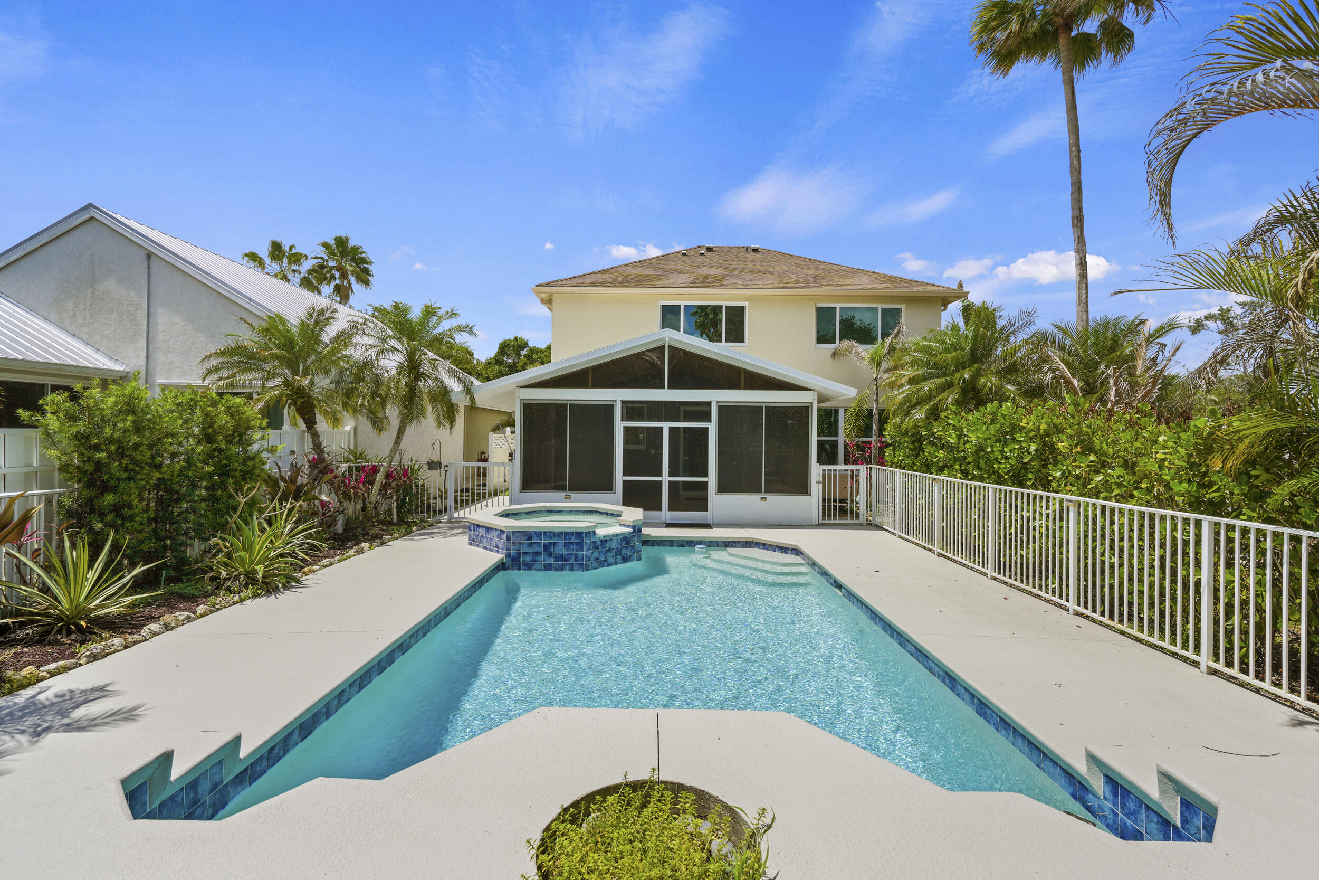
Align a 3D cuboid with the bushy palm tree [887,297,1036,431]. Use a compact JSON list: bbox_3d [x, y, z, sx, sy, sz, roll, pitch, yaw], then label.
[{"bbox_3d":[6.432,-0.596,12.511,3.252,4.759,3.252,1,0,0],"label":"bushy palm tree"}]

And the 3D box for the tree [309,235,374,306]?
[{"bbox_3d":[-16.309,-4.490,29.955,3.323,11.941,3.323,1,0,0],"label":"tree"}]

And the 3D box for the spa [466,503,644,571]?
[{"bbox_3d":[-1.698,1.604,10.037,2.840,0.655,2.930,1,0,0],"label":"spa"}]

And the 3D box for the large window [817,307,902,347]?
[{"bbox_3d":[5.634,-3.225,16.651,2.503,1.243,0.120,1,0,0],"label":"large window"}]

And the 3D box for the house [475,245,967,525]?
[{"bbox_3d":[2.281,-2.591,18.822,12.280,8.680,13.950,1,0,0],"label":"house"}]

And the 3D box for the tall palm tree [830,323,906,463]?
[{"bbox_3d":[5.140,-0.564,14.508,1.886,4.654,1.886,1,0,0],"label":"tall palm tree"}]

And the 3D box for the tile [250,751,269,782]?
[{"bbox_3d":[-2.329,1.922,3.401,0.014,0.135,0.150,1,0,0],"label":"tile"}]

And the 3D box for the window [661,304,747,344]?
[{"bbox_3d":[1.229,-3.284,16.643,2.474,1.243,0.120,1,0,0],"label":"window"}]

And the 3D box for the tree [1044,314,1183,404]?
[{"bbox_3d":[8.086,-0.226,10.515,2.566,4.067,2.566,1,0,0],"label":"tree"}]

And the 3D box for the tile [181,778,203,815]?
[{"bbox_3d":[-2.327,1.785,2.945,0.014,0.148,0.148,1,0,0],"label":"tile"}]

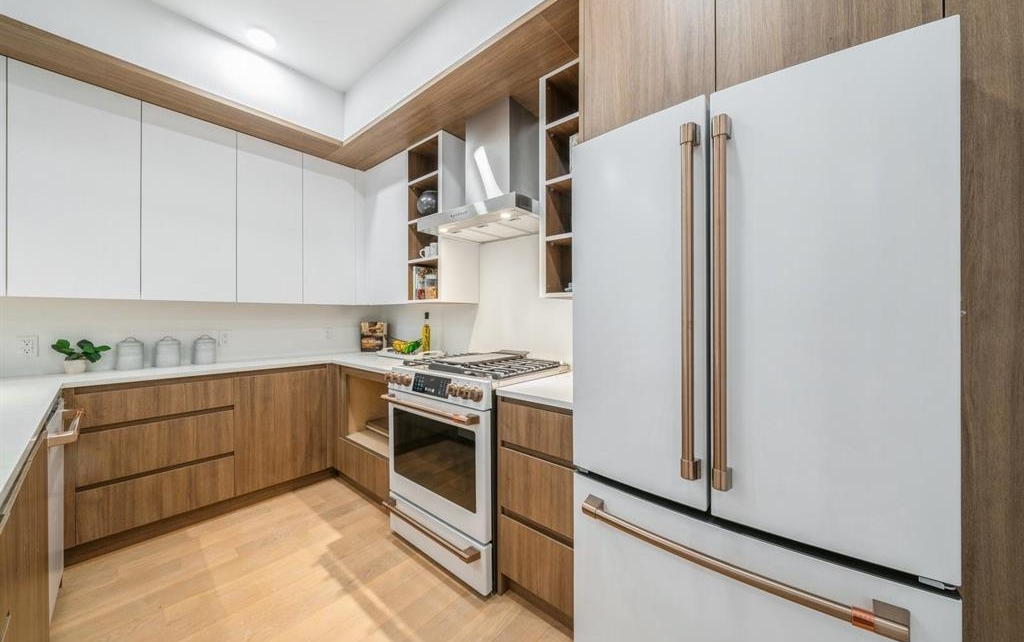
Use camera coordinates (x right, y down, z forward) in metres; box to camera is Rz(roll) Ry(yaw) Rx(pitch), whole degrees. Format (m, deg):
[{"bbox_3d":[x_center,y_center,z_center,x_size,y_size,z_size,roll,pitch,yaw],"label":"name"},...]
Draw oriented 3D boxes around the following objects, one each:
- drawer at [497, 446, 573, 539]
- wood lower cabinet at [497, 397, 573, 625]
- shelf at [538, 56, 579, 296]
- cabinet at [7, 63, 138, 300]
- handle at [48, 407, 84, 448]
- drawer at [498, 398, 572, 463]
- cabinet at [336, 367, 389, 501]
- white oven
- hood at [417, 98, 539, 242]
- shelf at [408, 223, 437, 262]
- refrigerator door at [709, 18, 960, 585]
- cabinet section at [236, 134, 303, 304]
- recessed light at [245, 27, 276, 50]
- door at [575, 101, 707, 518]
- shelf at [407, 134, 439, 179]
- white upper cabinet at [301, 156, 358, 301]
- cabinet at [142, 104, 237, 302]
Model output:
[{"bbox_3d":[0.260,0.687,1.582,0.375,0.275,0.520,0,0,39],"label":"drawer"},{"bbox_3d":[0.281,0.769,1.623,0.395,0.880,0.610,0,0,39],"label":"wood lower cabinet"},{"bbox_3d":[0.386,-0.663,1.717,0.367,1.095,0.328,0,0,39],"label":"shelf"},{"bbox_3d":[-2.344,-0.678,1.862,0.347,1.116,0.423,0,0,40],"label":"cabinet"},{"bbox_3d":[-1.742,0.408,1.337,0.506,0.037,0.065,0,0,40],"label":"handle"},{"bbox_3d":[0.263,0.440,1.568,0.379,0.170,0.522,0,0,40],"label":"drawer"},{"bbox_3d":[-0.792,0.719,2.519,0.852,0.767,0.610,0,0,40],"label":"cabinet"},{"bbox_3d":[-0.183,0.745,1.929,0.768,0.930,0.700,0,0,39],"label":"white oven"},{"bbox_3d":[-0.109,-0.871,1.999,0.746,0.692,0.515,0,0,39],"label":"hood"},{"bbox_3d":[-0.508,-0.568,2.497,0.360,0.284,0.339,0,0,40],"label":"shelf"},{"bbox_3d":[0.699,-0.036,0.782,0.413,1.110,0.125,0,0,39],"label":"refrigerator door"},{"bbox_3d":[-1.753,-0.663,2.415,0.340,1.090,0.380,0,0,39],"label":"cabinet section"},{"bbox_3d":[-1.405,-1.573,1.906,0.150,0.030,0.150,0,0,39],"label":"recessed light"},{"bbox_3d":[0.358,-0.050,1.034,0.412,1.101,0.135,0,0,40],"label":"door"},{"bbox_3d":[-0.493,-1.082,2.431,0.360,0.275,0.328,0,0,39],"label":"shelf"},{"bbox_3d":[-1.556,-0.681,2.799,0.347,1.116,0.398,0,0,40],"label":"white upper cabinet"},{"bbox_3d":[-2.072,-0.679,2.186,0.347,1.116,0.423,0,0,40],"label":"cabinet"}]

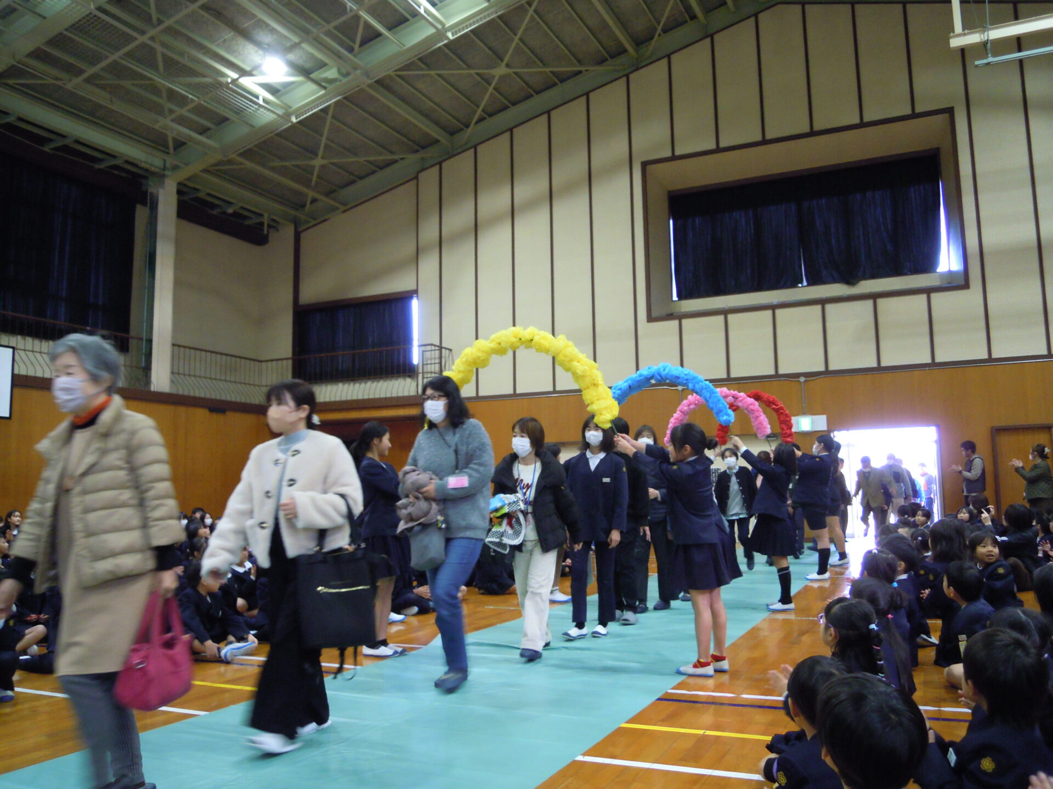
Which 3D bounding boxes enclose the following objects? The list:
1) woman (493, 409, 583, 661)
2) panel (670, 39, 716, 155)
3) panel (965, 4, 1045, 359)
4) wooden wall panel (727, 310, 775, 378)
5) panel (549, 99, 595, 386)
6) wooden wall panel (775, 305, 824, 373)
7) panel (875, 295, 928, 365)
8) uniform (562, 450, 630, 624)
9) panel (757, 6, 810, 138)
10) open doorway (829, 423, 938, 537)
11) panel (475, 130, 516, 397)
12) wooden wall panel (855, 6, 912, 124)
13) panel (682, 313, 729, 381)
[{"bbox_3d":[0.061,0.927,5.500,0.520,1.520,0.400,-4,-7,25],"label":"woman"},{"bbox_3d":[3.611,-6.426,18.432,0.914,2.503,0.050,-4,-8,25],"label":"panel"},{"bbox_3d":[8.324,-3.875,14.902,0.869,6.507,0.050,-4,-7,25],"label":"panel"},{"bbox_3d":[4.585,-1.029,17.343,0.909,1.333,0.050,-4,-8,25],"label":"wooden wall panel"},{"bbox_3d":[0.965,-3.285,18.278,0.908,6.394,0.050,-4,-7,25],"label":"panel"},{"bbox_3d":[5.448,-1.093,16.939,0.912,1.335,0.050,-4,-8,25],"label":"wooden wall panel"},{"bbox_3d":[7.155,-1.215,16.138,0.879,1.331,0.050,-4,-8,25],"label":"panel"},{"bbox_3d":[0.495,1.028,6.100,0.430,1.240,0.260,-2,-7,11],"label":"uniform"},{"bbox_3d":[5.338,-6.718,17.641,0.892,2.893,0.050,-4,-8,25],"label":"panel"},{"bbox_3d":[6.795,1.718,16.027,1.837,2.136,0.150,-4,-8,25],"label":"open doorway"},{"bbox_3d":[-0.708,-2.933,19.022,0.921,5.935,0.050,-4,-7,25],"label":"panel"},{"bbox_3d":[6.669,-6.196,15.922,0.854,2.099,0.050,-4,-7,25],"label":"wooden wall panel"},{"bbox_3d":[3.712,-0.965,17.753,0.910,1.323,0.050,-4,-8,25],"label":"panel"}]

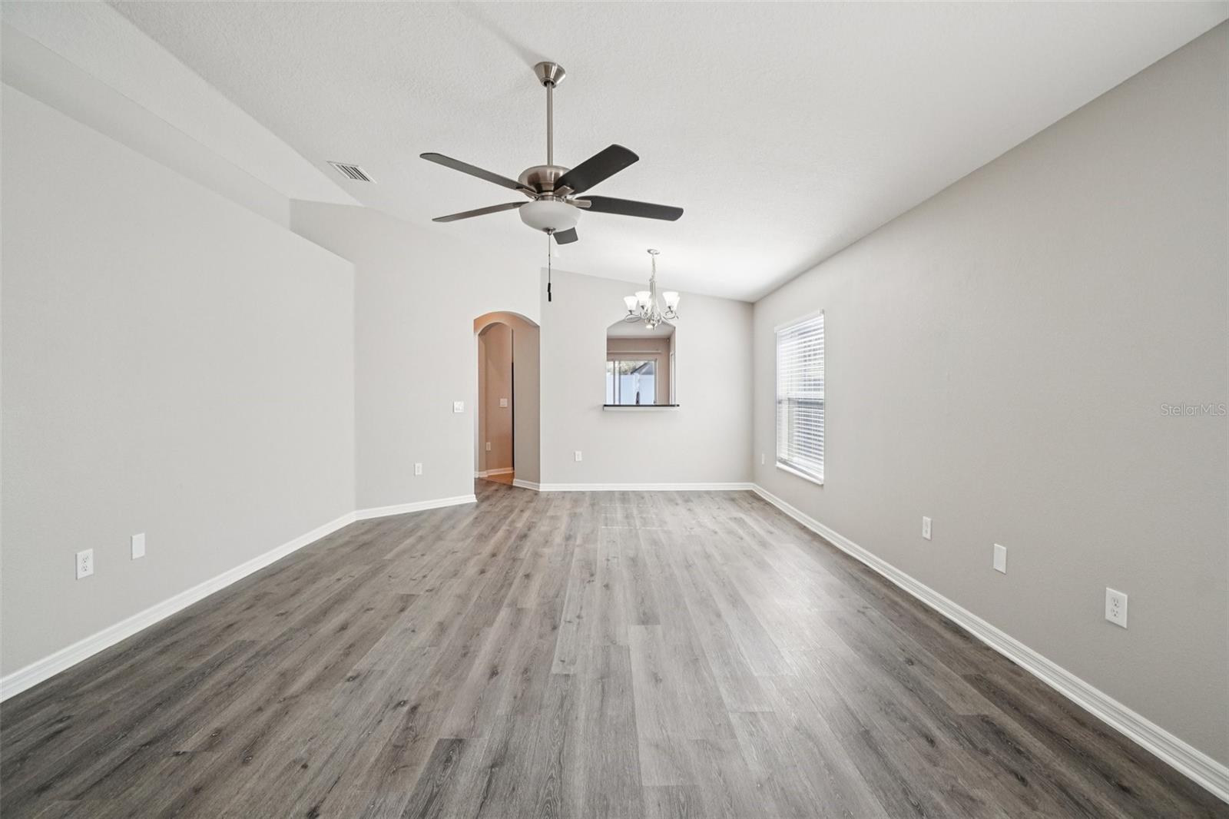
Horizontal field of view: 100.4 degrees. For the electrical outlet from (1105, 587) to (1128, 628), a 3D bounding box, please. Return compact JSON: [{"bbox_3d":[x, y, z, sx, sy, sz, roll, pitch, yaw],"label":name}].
[{"bbox_3d":[1.889,0.749,1.931,0.010,0.119,0.077,0,2,-1],"label":"electrical outlet"}]

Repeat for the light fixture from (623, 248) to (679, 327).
[{"bbox_3d":[0.368,-1.185,5.051,0.575,0.765,0.570,0,2,-1],"label":"light fixture"}]

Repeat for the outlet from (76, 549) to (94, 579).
[{"bbox_3d":[-2.507,0.734,2.433,0.010,0.119,0.076,0,2,-1],"label":"outlet"}]

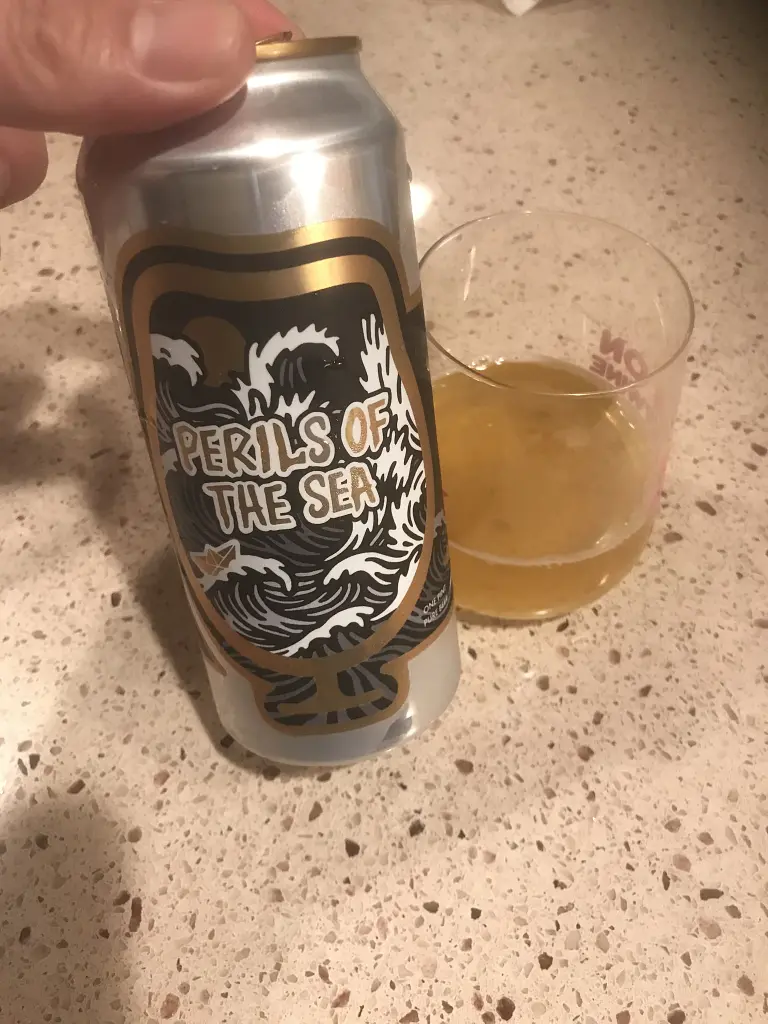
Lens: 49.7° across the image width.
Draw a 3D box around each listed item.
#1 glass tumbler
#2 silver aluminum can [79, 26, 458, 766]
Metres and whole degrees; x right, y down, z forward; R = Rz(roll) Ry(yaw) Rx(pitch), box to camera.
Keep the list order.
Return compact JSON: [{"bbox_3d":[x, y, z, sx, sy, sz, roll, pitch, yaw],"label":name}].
[{"bbox_3d":[0.041,-0.024,0.239,0.085,0.097,0.085,-1,54,1],"label":"glass tumbler"},{"bbox_3d":[-0.021,-0.018,0.195,0.066,0.157,0.066,-6,28,3],"label":"silver aluminum can"}]

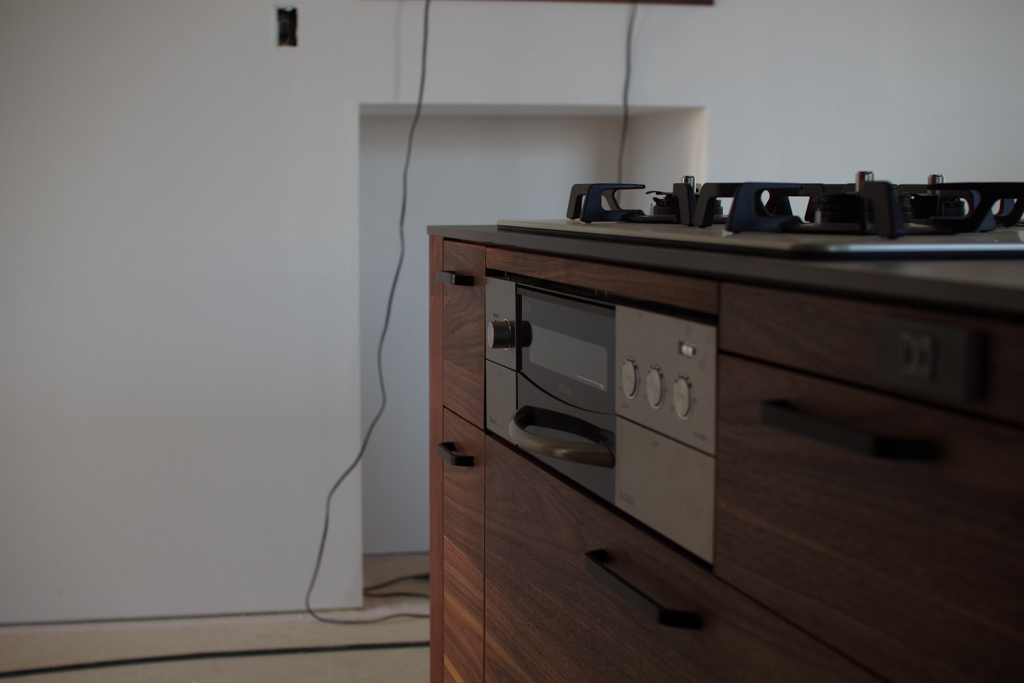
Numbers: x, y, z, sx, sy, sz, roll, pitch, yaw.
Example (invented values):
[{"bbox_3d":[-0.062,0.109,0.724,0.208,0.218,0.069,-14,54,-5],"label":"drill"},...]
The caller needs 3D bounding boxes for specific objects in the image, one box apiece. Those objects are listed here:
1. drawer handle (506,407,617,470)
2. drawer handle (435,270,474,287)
[{"bbox_3d":[0.033,0.095,1.255,0.042,0.022,0.255,-2,7,-18],"label":"drawer handle"},{"bbox_3d":[-0.071,-0.077,1.588,0.026,0.012,0.083,-2,7,-18],"label":"drawer handle"}]

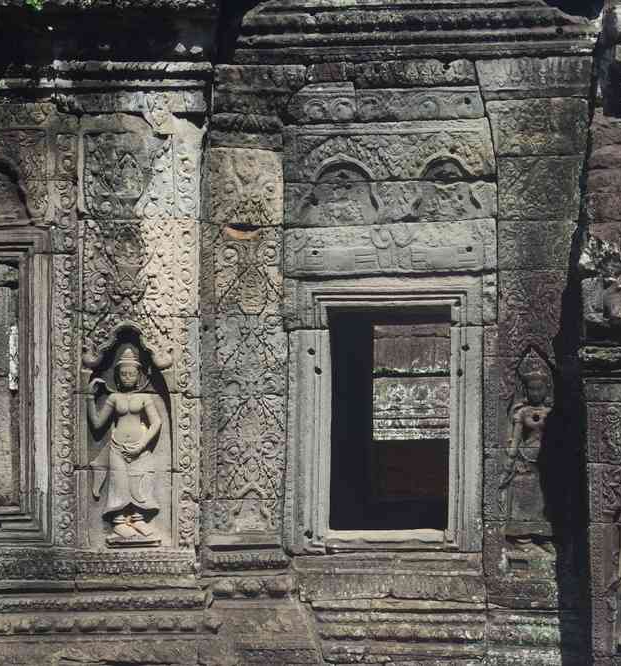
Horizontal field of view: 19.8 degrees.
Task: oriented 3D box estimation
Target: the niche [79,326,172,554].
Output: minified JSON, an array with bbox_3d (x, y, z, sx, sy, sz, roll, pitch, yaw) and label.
[{"bbox_3d":[-0.835,0.468,8.100,0.417,1.025,0.160,0,0,2],"label":"niche"}]

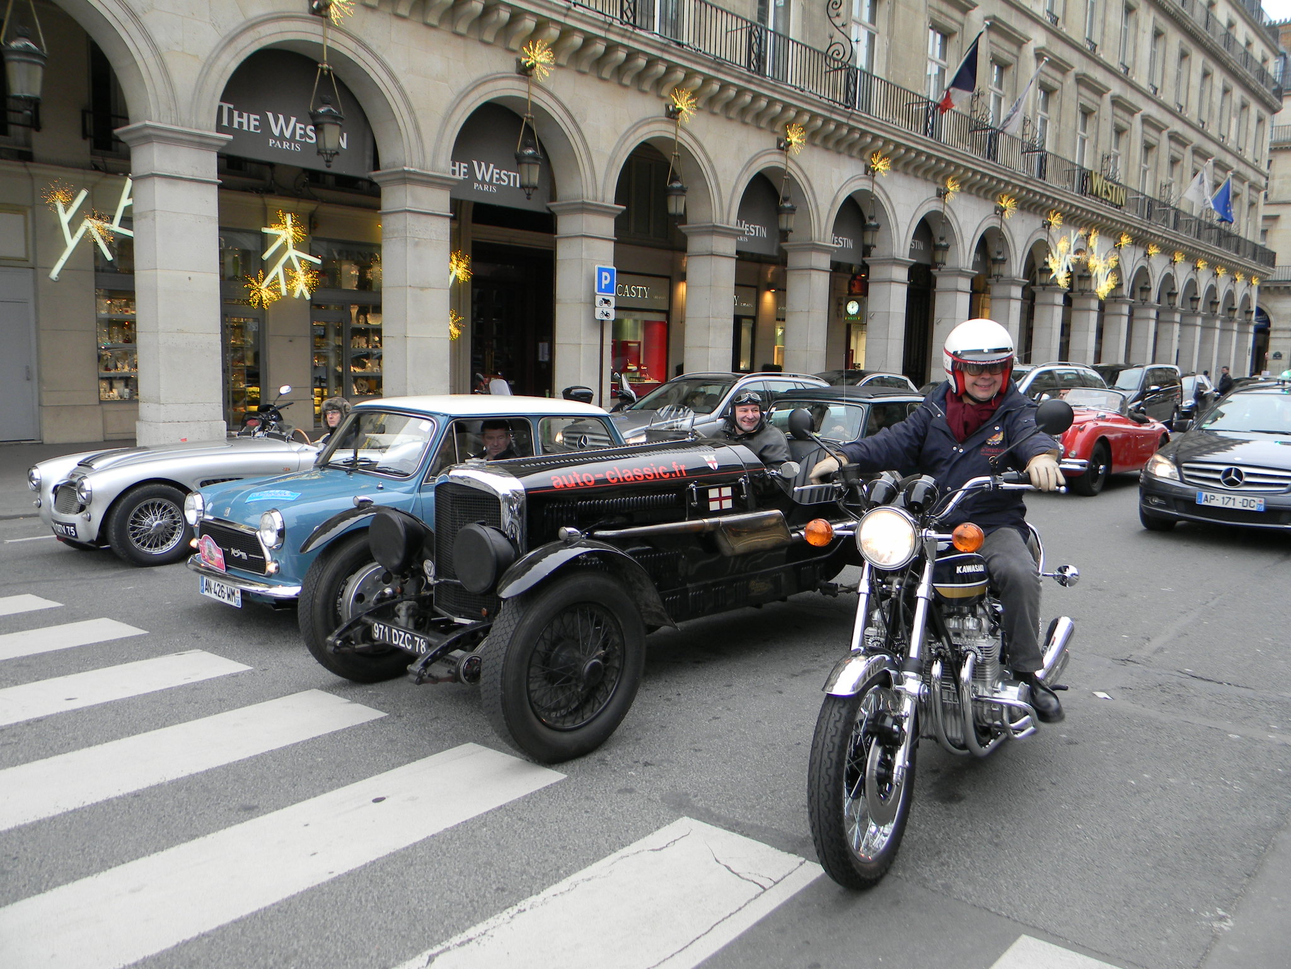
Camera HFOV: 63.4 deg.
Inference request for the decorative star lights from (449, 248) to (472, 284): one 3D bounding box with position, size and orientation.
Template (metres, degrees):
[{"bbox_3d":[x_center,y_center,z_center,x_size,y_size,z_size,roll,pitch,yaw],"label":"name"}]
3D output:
[{"bbox_3d":[-3.180,-3.664,17.561,0.500,0.560,0.560,8,9,41],"label":"decorative star lights"}]

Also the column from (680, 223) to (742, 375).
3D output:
[{"bbox_3d":[1.177,-2.828,19.425,0.821,3.780,0.921,8,9,41],"label":"column"}]

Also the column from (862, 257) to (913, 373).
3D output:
[{"bbox_3d":[6.019,-3.588,26.202,0.845,4.013,1.012,8,9,41],"label":"column"}]

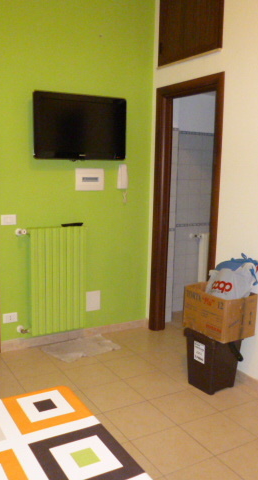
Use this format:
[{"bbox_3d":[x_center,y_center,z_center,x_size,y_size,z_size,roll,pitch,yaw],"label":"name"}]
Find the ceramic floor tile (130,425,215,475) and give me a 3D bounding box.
[{"bbox_3d":[0.235,1.151,2.440,0.328,0.010,0.328,-4,10,-31],"label":"ceramic floor tile"}]

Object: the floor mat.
[{"bbox_3d":[-0.390,0.920,3.790,0.560,0.010,0.350,-5,11,-37],"label":"floor mat"}]

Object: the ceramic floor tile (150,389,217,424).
[{"bbox_3d":[0.352,1.083,2.876,0.331,0.010,0.328,-4,10,-31],"label":"ceramic floor tile"}]

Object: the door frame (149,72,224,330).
[{"bbox_3d":[0.497,-0.175,3.736,0.140,2.220,0.860,-4,10,-31],"label":"door frame"}]

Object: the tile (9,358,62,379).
[{"bbox_3d":[-0.724,0.983,3.389,0.328,0.010,0.328,-4,10,-31],"label":"tile"}]

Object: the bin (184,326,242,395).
[{"bbox_3d":[0.595,0.836,3.138,0.310,0.410,0.285,-5,11,-35],"label":"bin"}]

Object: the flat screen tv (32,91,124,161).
[{"bbox_3d":[-0.401,-0.914,3.643,0.800,0.505,0.090,-3,10,-29],"label":"flat screen tv"}]

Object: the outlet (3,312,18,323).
[{"bbox_3d":[-0.979,0.643,3.665,0.120,0.080,0.010,-4,10,-31],"label":"outlet"}]

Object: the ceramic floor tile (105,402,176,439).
[{"bbox_3d":[0.068,1.102,2.707,0.331,0.010,0.328,-4,10,-31],"label":"ceramic floor tile"}]

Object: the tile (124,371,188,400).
[{"bbox_3d":[0.186,1.036,3.152,0.331,0.010,0.328,-4,10,-31],"label":"tile"}]

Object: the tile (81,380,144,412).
[{"bbox_3d":[-0.099,1.056,2.984,0.331,0.010,0.328,-4,10,-31],"label":"tile"}]

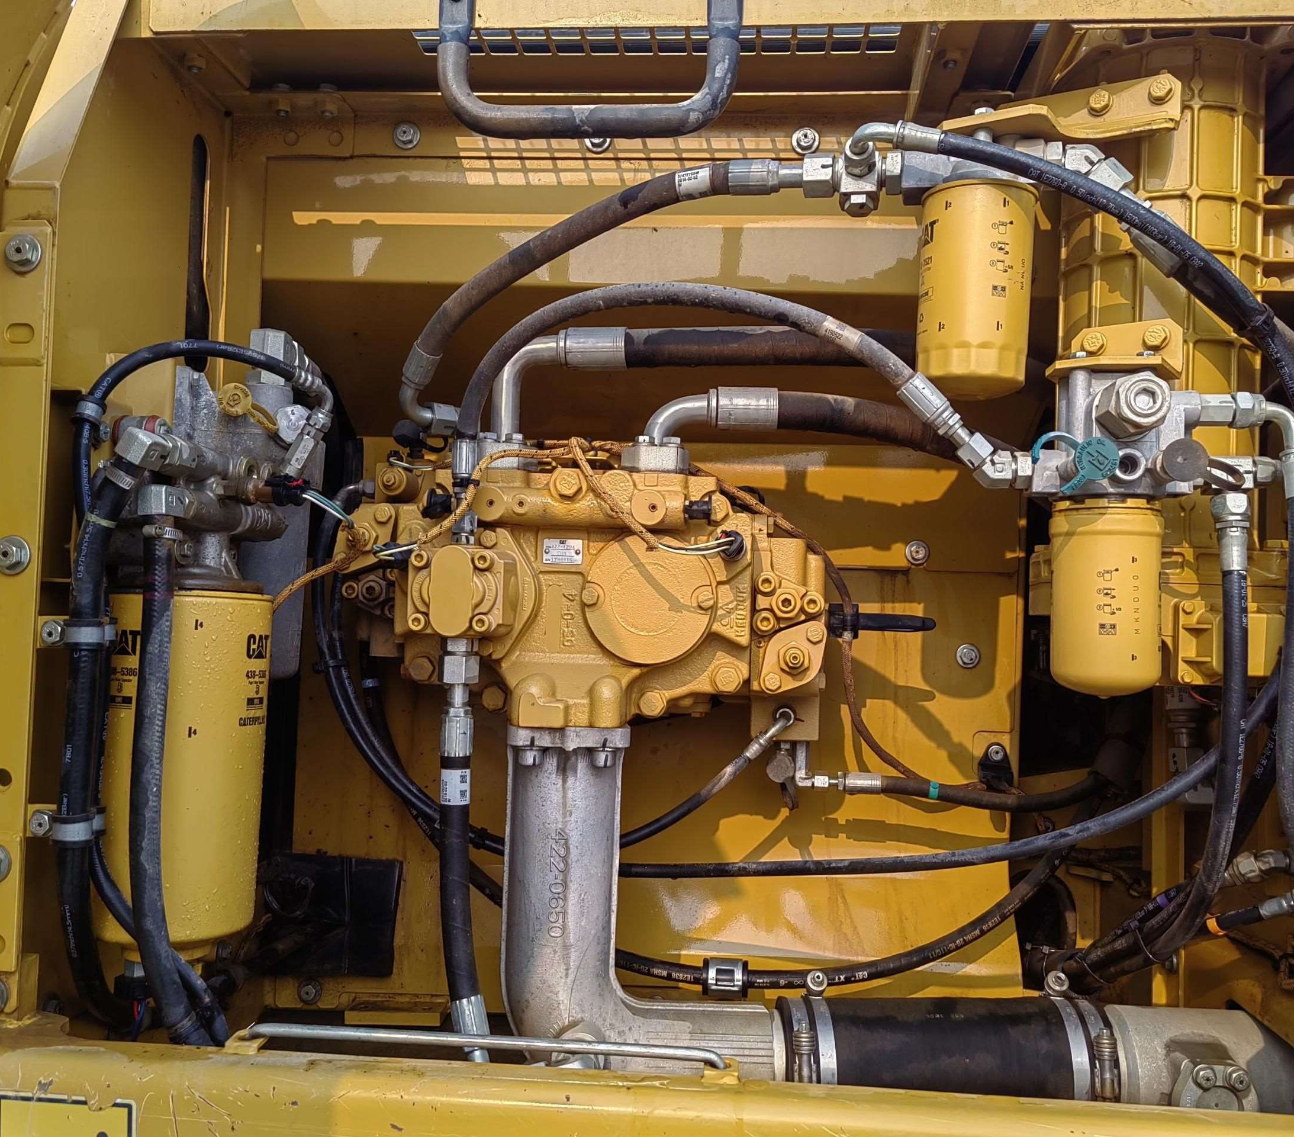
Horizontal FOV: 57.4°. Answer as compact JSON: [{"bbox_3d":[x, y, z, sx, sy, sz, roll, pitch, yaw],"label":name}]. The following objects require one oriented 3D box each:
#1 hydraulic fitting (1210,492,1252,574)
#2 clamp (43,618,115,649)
[{"bbox_3d":[0.508,-0.031,1.030,0.033,0.071,0.033,1,-2,3],"label":"hydraulic fitting"},{"bbox_3d":[-0.480,0.055,1.000,0.054,0.025,0.034,1,-2,3],"label":"clamp"}]

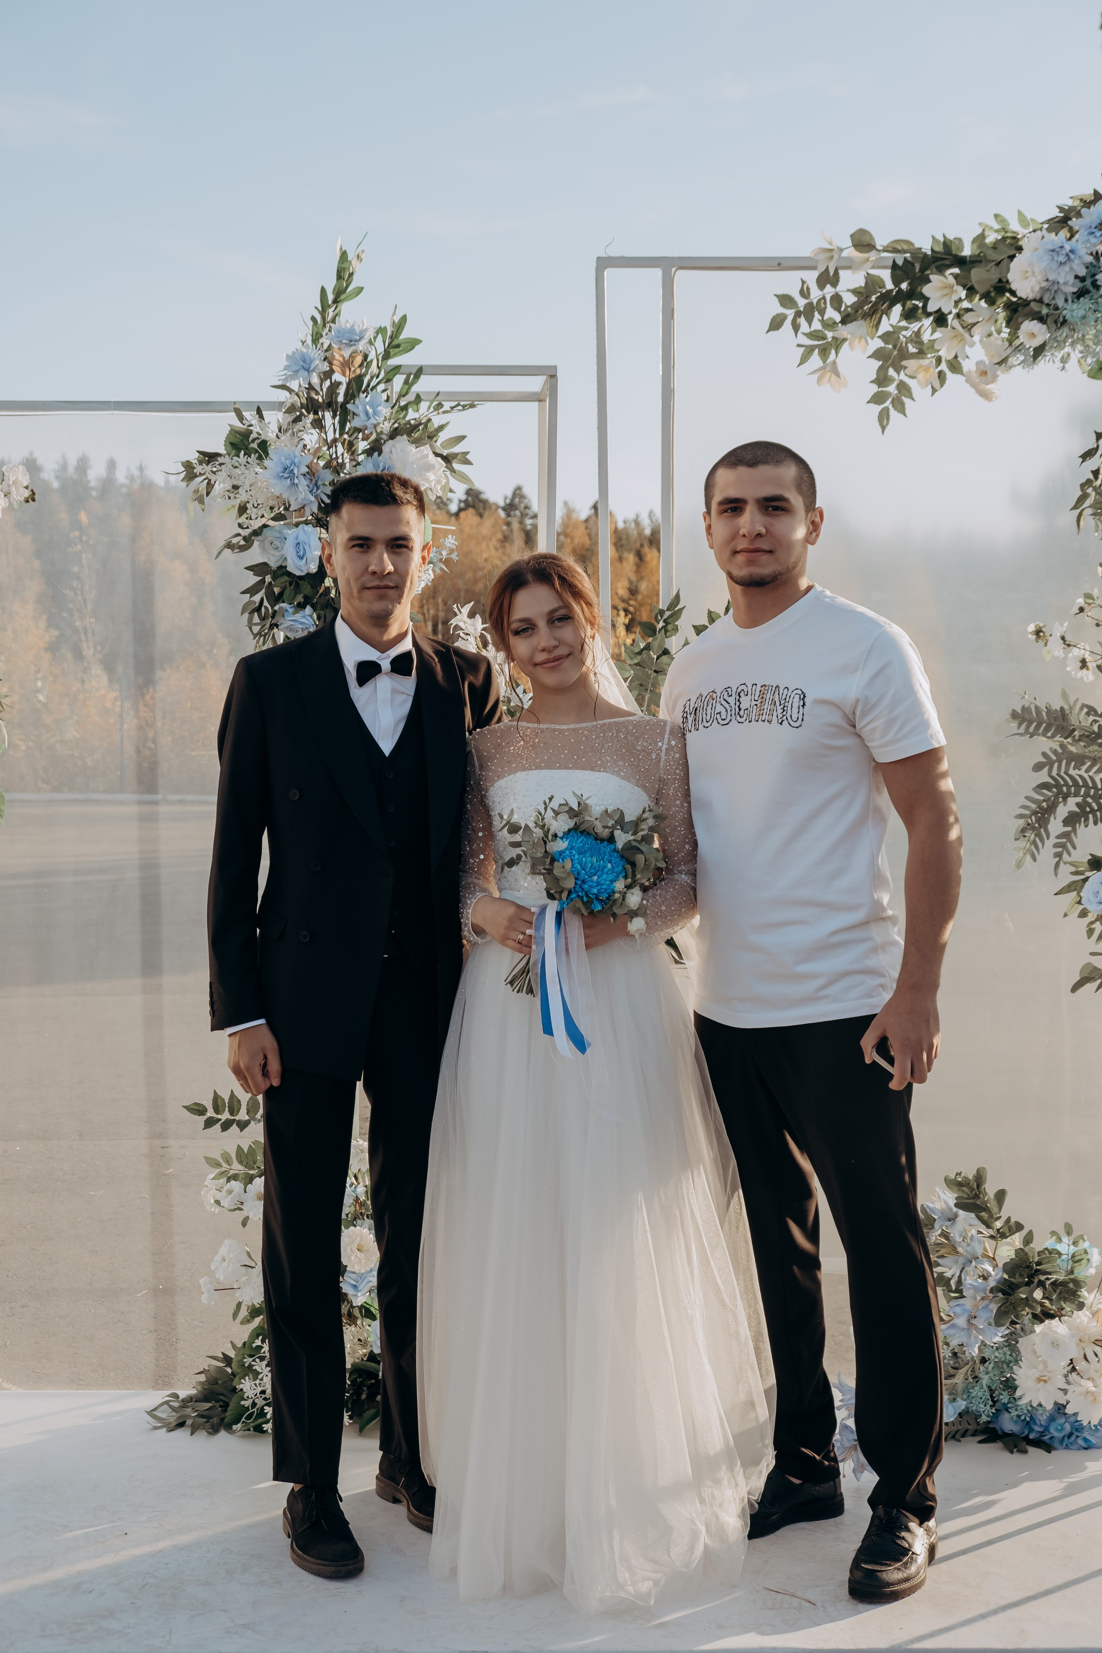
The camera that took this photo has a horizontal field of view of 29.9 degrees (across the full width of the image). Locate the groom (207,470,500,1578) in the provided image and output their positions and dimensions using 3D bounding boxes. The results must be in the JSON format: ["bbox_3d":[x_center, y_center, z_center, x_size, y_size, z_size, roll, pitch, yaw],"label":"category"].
[{"bbox_3d":[-0.326,0.301,3.458,0.500,1.787,0.380,0,1,-12],"label":"groom"}]

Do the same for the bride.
[{"bbox_3d":[0.070,0.376,3.410,0.560,1.639,0.560,0,1,-2],"label":"bride"}]

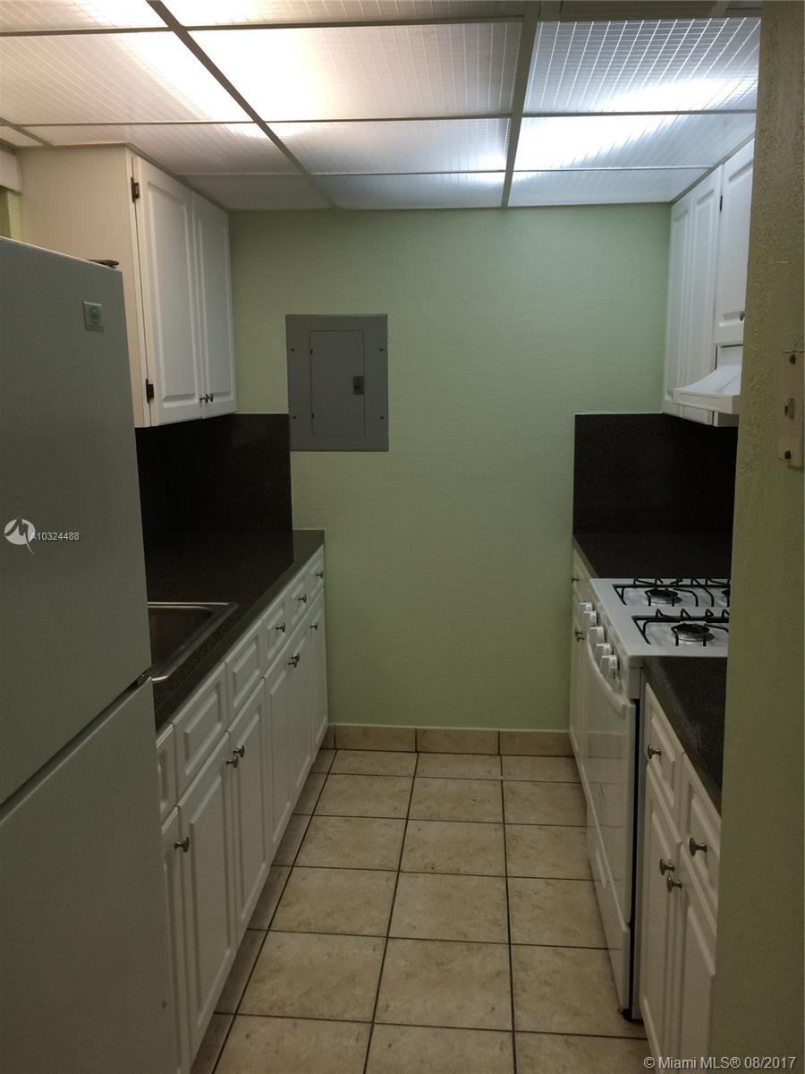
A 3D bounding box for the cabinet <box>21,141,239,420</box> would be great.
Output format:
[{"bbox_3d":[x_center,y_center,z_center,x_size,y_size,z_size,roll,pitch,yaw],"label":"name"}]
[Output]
[{"bbox_3d":[-0.832,-0.759,2.944,0.299,0.745,0.969,1,10,5],"label":"cabinet"}]

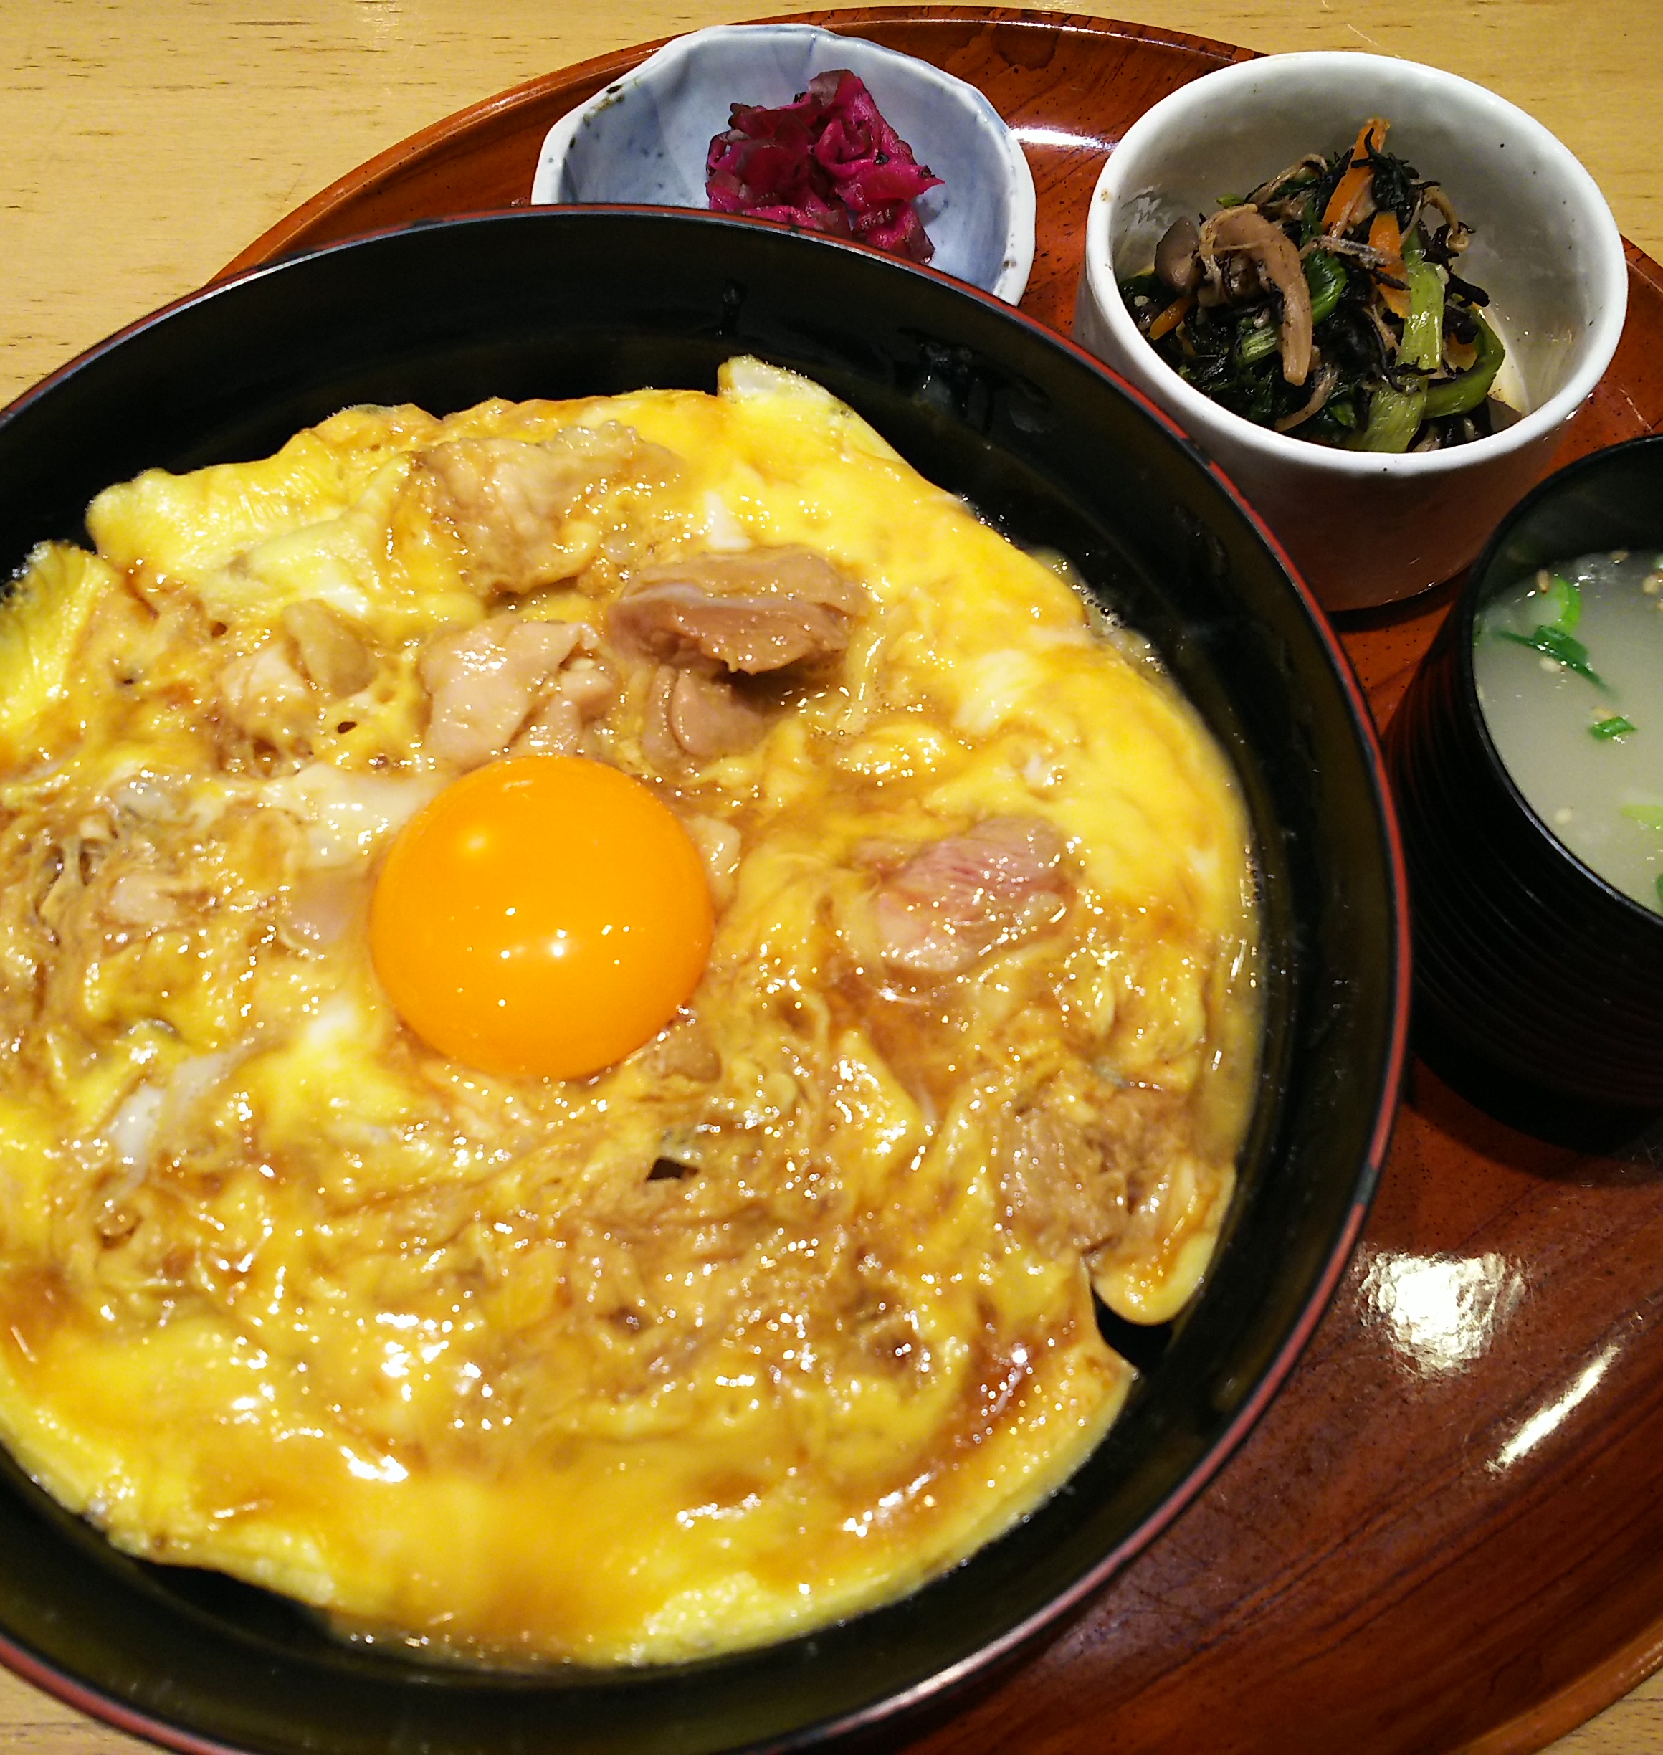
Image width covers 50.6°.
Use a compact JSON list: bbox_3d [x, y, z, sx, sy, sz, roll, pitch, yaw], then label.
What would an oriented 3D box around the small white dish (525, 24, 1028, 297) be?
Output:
[{"bbox_3d":[-0.008,-0.106,0.309,0.085,0.030,0.085,0,67,0],"label":"small white dish"}]

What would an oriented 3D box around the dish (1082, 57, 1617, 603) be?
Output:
[{"bbox_3d":[0.083,-0.090,0.297,0.085,0.043,0.085,0,67,0],"label":"dish"}]

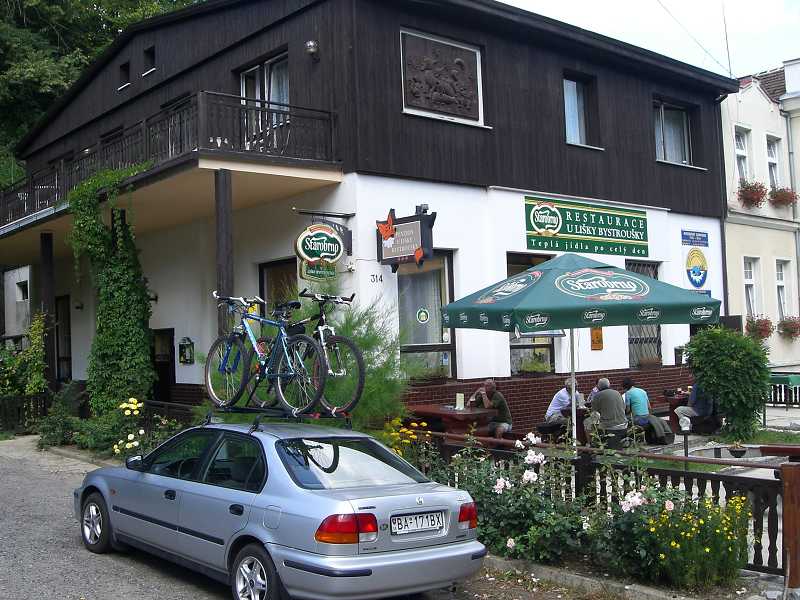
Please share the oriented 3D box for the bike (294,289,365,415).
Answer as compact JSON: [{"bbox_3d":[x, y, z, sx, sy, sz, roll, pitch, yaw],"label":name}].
[{"bbox_3d":[-0.890,0.475,8.033,0.600,1.060,1.760,6,-5,-45],"label":"bike"}]

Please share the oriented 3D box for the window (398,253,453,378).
[{"bbox_3d":[0.468,0.259,14.901,1.200,2.150,0.150,0,-3,-41],"label":"window"}]

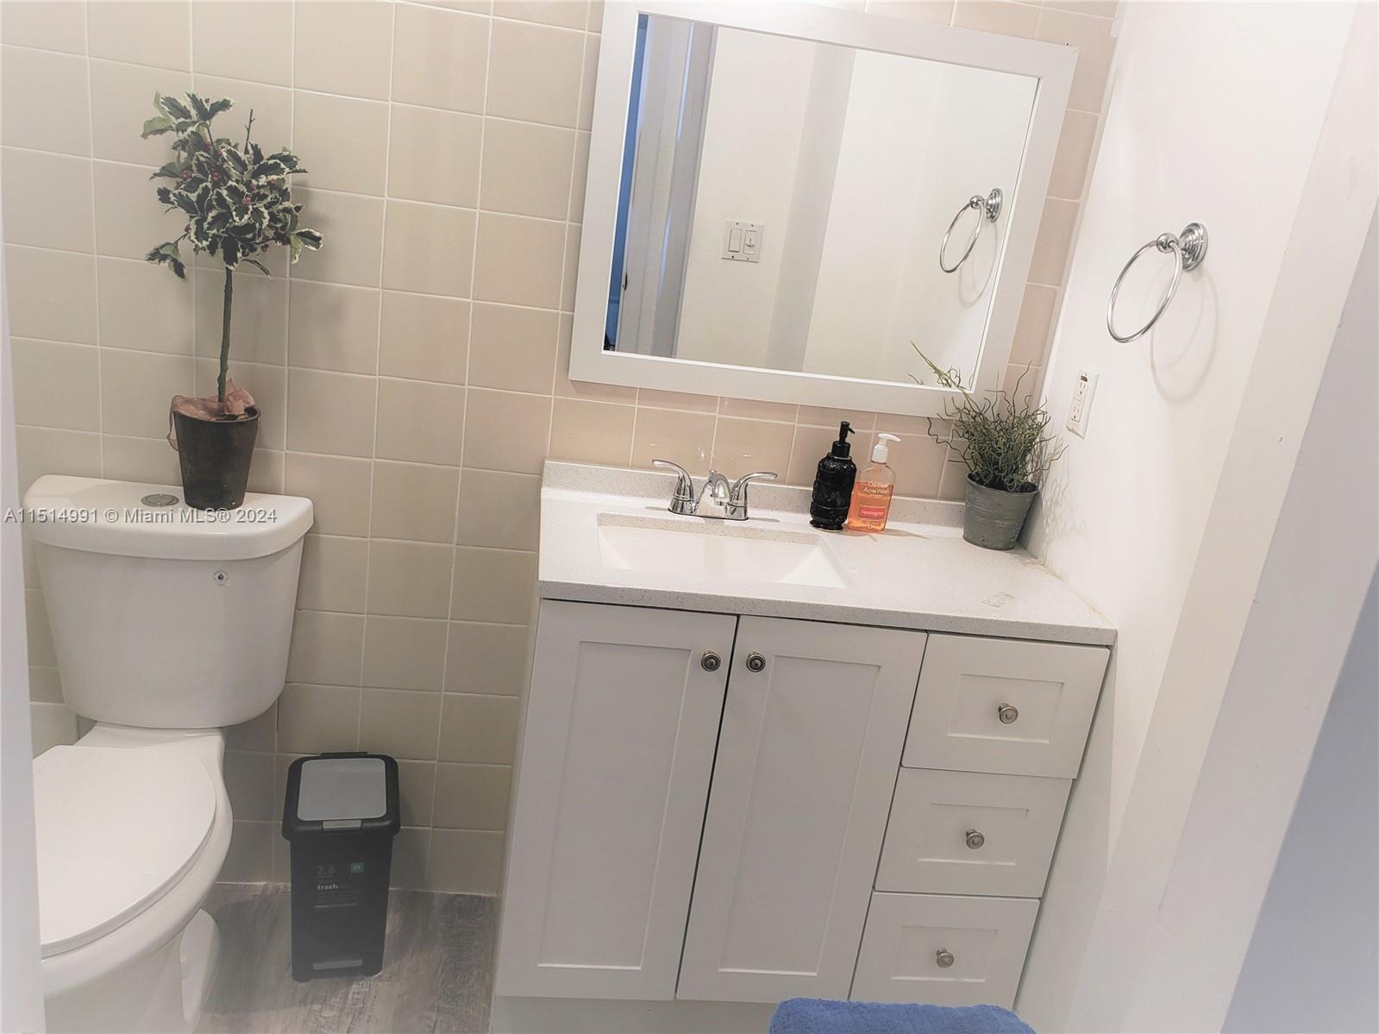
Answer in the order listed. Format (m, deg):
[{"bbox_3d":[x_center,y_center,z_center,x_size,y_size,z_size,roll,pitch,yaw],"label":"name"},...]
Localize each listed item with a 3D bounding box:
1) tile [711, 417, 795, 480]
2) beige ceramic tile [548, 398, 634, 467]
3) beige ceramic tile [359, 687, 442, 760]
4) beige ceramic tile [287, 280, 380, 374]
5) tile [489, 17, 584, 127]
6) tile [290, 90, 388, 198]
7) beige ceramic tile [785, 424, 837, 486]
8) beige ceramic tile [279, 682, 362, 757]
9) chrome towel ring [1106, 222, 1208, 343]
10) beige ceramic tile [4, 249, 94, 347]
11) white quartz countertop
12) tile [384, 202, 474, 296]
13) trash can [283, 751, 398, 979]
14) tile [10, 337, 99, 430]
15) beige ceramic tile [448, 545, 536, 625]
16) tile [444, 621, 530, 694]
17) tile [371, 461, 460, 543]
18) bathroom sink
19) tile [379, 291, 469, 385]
[{"bbox_3d":[0.115,-0.115,1.965,0.150,0.142,0.010,5,17,-9],"label":"tile"},{"bbox_3d":[-0.188,-0.141,1.939,0.152,0.152,0.010,5,17,-9],"label":"beige ceramic tile"},{"bbox_3d":[-0.576,0.415,2.072,0.152,0.152,0.010,5,17,-9],"label":"beige ceramic tile"},{"bbox_3d":[-0.621,-0.329,1.813,0.151,0.151,0.009,5,17,-9],"label":"beige ceramic tile"},{"bbox_3d":[-0.254,-0.733,1.716,0.150,0.150,0.010,5,17,-9],"label":"tile"},{"bbox_3d":[-0.579,-0.620,1.723,0.151,0.151,0.009,5,17,-9],"label":"tile"},{"bbox_3d":[0.268,-0.099,2.011,0.152,0.152,0.010,5,17,-9],"label":"beige ceramic tile"},{"bbox_3d":[-0.726,0.401,2.039,0.152,0.152,0.010,5,17,-10],"label":"beige ceramic tile"},{"bbox_3d":[0.711,-0.353,1.571,0.075,0.190,0.165,5,17,-9],"label":"chrome towel ring"},{"bbox_3d":[-1.069,-0.369,1.732,0.150,0.150,0.010,5,17,-9],"label":"beige ceramic tile"},{"bbox_3d":[0.201,0.046,1.764,0.898,0.083,0.482,5,17,-9],"label":"white quartz countertop"},{"bbox_3d":[-0.446,-0.457,1.782,0.150,0.150,0.010,5,17,-9],"label":"tile"},{"bbox_3d":[-0.661,0.663,1.960,0.195,0.340,0.250,3,17,-17],"label":"trash can"},{"bbox_3d":[-1.087,-0.222,1.765,0.151,0.150,0.009,5,17,-9],"label":"tile"},{"bbox_3d":[-0.378,0.136,1.985,0.150,0.150,0.010,5,17,-9],"label":"beige ceramic tile"},{"bbox_3d":[-0.399,0.281,2.030,0.150,0.150,0.010,5,17,-9],"label":"tile"},{"bbox_3d":[-0.512,-0.024,1.932,0.152,0.152,0.010,5,17,-10],"label":"tile"},{"bbox_3d":[0.041,0.126,1.752,0.420,0.150,0.310,5,17,-10],"label":"bathroom sink"},{"bbox_3d":[-0.467,-0.313,1.827,0.150,0.150,0.010,5,17,-9],"label":"tile"}]

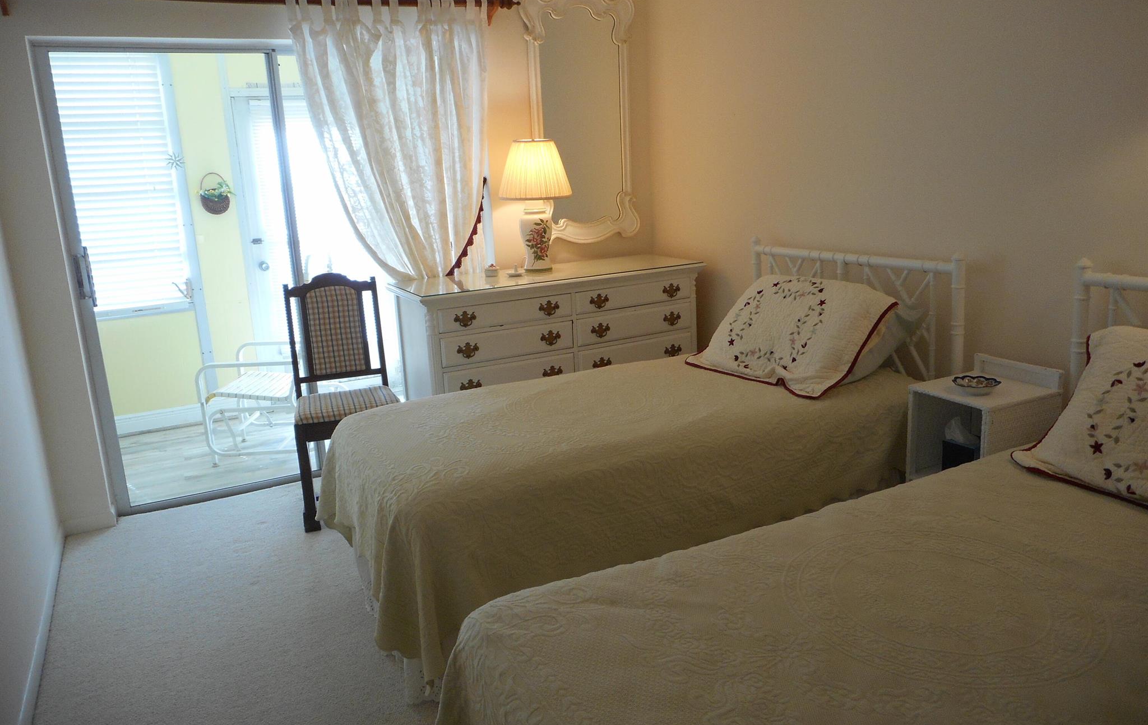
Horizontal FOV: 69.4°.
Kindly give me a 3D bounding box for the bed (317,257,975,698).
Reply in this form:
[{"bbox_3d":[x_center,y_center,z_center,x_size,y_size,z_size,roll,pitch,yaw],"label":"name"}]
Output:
[{"bbox_3d":[0.199,0.190,2.930,2.020,1.046,1.106,-9,14,-26],"label":"bed"}]

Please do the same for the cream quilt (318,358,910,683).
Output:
[{"bbox_3d":[0.150,0.372,2.949,1.897,0.512,1.078,-9,14,-26],"label":"cream quilt"}]

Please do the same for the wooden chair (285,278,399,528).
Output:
[{"bbox_3d":[-0.988,0.140,3.537,0.457,0.996,0.505,-7,13,-18],"label":"wooden chair"}]

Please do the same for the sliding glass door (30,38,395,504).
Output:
[{"bbox_3d":[-1.263,-0.412,3.839,1.829,1.966,0.109,-9,14,-26],"label":"sliding glass door"}]

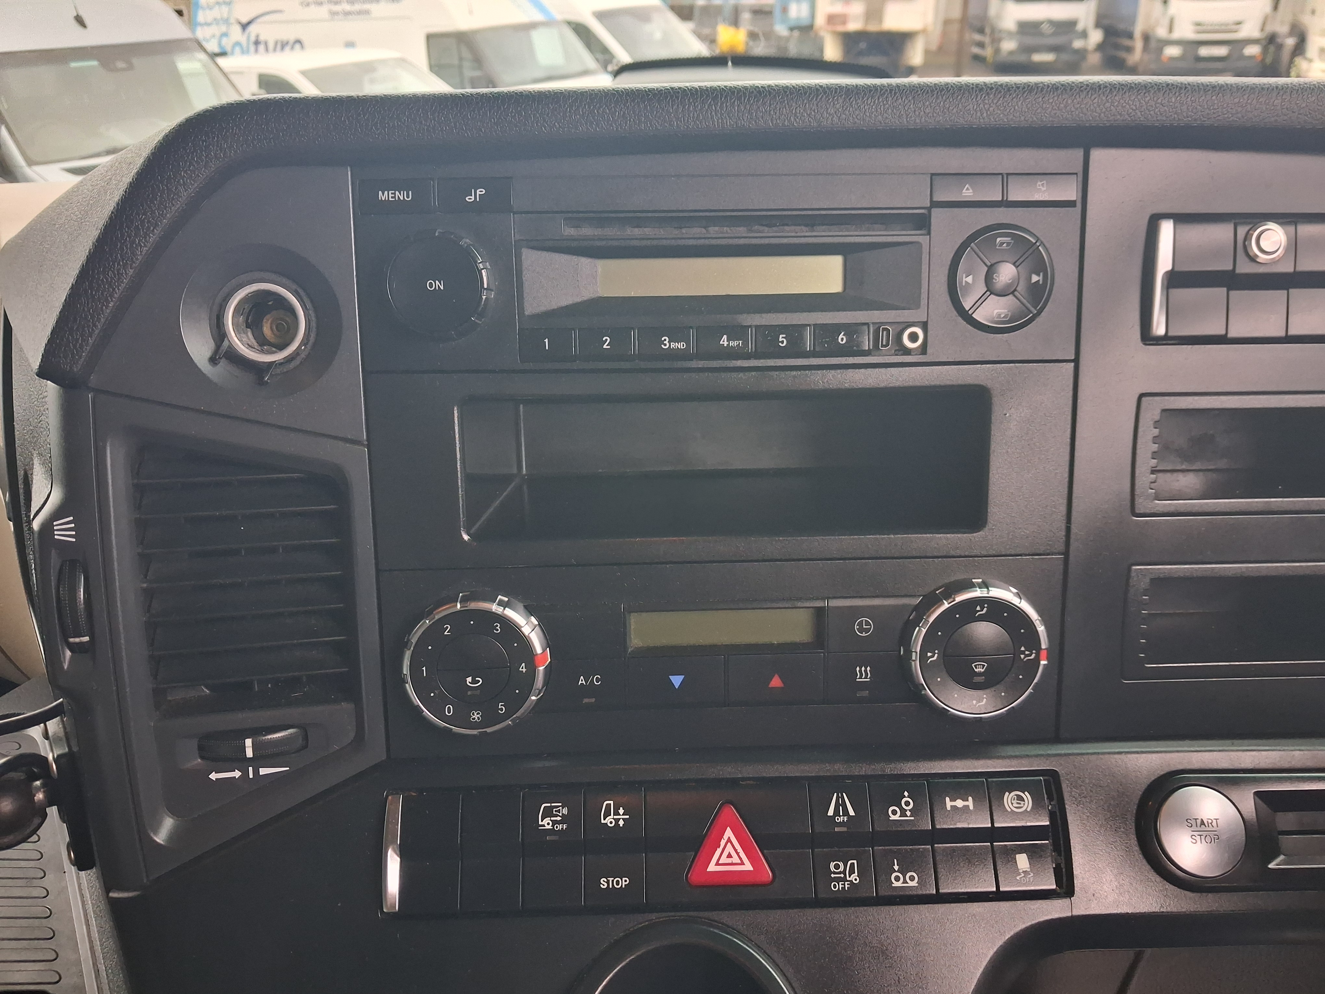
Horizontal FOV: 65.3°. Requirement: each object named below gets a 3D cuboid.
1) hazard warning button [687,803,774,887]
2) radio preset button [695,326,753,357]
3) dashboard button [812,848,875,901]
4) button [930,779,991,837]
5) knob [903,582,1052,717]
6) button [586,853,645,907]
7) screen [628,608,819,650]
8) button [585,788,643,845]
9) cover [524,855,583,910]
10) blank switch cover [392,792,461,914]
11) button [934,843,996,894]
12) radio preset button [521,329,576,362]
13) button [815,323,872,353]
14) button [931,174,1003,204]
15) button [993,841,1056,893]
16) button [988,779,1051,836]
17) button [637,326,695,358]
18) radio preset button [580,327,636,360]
[{"bbox_3d":[0.023,0.122,0.363,0.030,0.027,0.010,-1,-14,-3],"label":"hazard warning button"},{"bbox_3d":[0.021,-0.053,0.353,0.019,0.010,0.007,-1,9,-2],"label":"radio preset button"},{"bbox_3d":[0.063,0.132,0.365,0.021,0.017,0.010,-1,-14,-3],"label":"dashboard button"},{"bbox_3d":[0.106,0.111,0.373,0.021,0.016,0.010,-1,-14,-3],"label":"button"},{"bbox_3d":[0.109,0.053,0.362,0.046,0.046,0.017,-1,9,-2],"label":"knob"},{"bbox_3d":[-0.017,0.136,0.367,0.021,0.017,0.011,-1,-15,-3],"label":"button"},{"bbox_3d":[0.022,0.046,0.371,0.068,0.014,0.005,-1,8,-2],"label":"screen"},{"bbox_3d":[-0.017,0.112,0.365,0.020,0.019,0.008,-1,-15,-1],"label":"button"},{"bbox_3d":[-0.038,0.134,0.360,0.021,0.016,0.010,-1,-14,-3],"label":"cover"},{"bbox_3d":[-0.081,0.124,0.361,0.021,0.039,0.010,-1,-14,-3],"label":"blank switch cover"},{"bbox_3d":[0.105,0.130,0.362,0.021,0.016,0.008,-1,-15,-1],"label":"button"},{"bbox_3d":[-0.039,-0.052,0.351,0.019,0.011,0.007,-1,9,-2],"label":"radio preset button"},{"bbox_3d":[0.061,-0.054,0.354,0.019,0.010,0.007,-1,9,-2],"label":"button"},{"bbox_3d":[0.102,-0.103,0.350,0.024,0.010,0.008,-1,8,-2],"label":"button"},{"bbox_3d":[0.127,0.131,0.369,0.021,0.016,0.010,-1,-14,-3],"label":"button"},{"bbox_3d":[0.126,0.110,0.368,0.021,0.019,0.008,-1,-15,-1],"label":"button"},{"bbox_3d":[0.001,-0.053,0.352,0.019,0.010,0.007,-1,9,-2],"label":"button"},{"bbox_3d":[-0.018,-0.053,0.353,0.019,0.010,0.008,-1,8,-2],"label":"radio preset button"}]

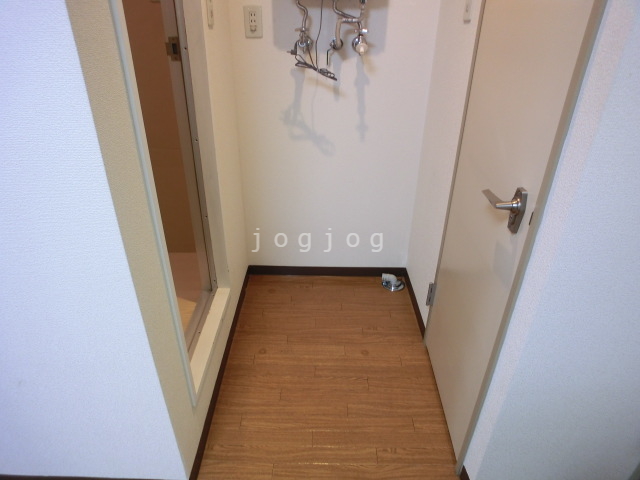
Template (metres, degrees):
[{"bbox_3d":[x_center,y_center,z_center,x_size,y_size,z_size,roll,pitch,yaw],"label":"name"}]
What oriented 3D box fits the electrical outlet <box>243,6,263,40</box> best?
[{"bbox_3d":[-0.268,-0.875,1.560,0.071,0.120,0.012,1,29,-1],"label":"electrical outlet"}]

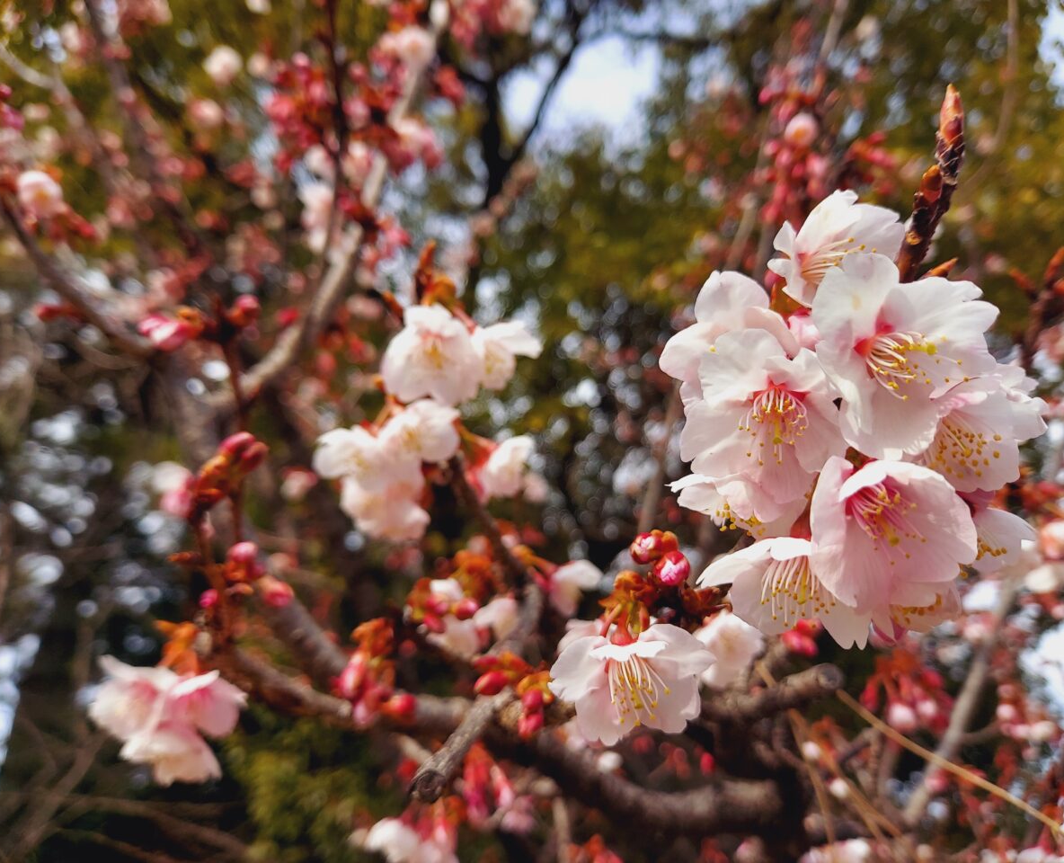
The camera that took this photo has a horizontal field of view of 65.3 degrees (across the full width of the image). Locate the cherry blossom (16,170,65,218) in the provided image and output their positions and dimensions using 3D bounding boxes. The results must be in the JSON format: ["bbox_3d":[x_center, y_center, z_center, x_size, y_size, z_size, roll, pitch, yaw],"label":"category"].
[{"bbox_3d":[-0.248,-0.120,0.420,0.025,0.024,0.020,1,24,-3],"label":"cherry blossom"}]

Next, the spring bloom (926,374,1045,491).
[{"bbox_3d":[0.086,-0.002,0.163,0.024,0.016,0.027,2,-59,-4],"label":"spring bloom"}]

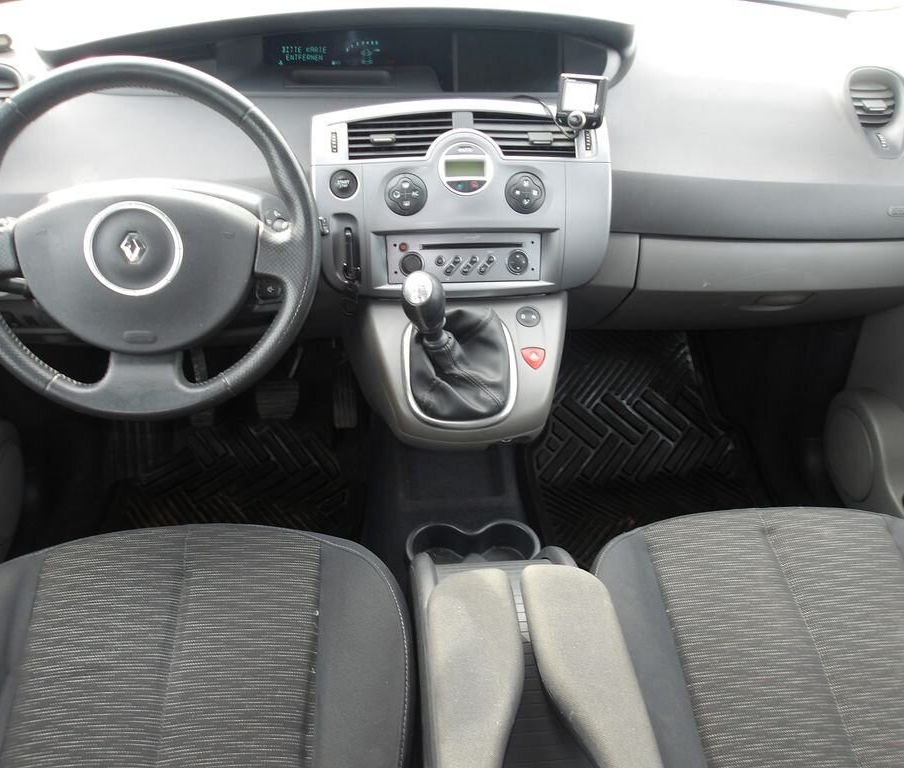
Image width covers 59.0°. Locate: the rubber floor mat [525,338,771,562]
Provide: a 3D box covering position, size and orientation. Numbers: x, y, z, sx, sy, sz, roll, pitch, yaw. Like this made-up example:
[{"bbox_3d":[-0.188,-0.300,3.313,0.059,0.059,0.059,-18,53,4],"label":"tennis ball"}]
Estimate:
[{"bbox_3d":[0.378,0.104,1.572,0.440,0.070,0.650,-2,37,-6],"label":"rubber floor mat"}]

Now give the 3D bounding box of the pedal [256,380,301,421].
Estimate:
[{"bbox_3d":[-0.311,0.029,1.430,0.077,0.068,0.030,-2,-6,-6],"label":"pedal"}]

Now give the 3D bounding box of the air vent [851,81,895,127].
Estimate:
[{"bbox_3d":[0.576,-0.388,1.104,0.070,0.066,0.037,-2,20,-6],"label":"air vent"}]

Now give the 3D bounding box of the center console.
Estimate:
[{"bbox_3d":[0.019,-0.134,0.961,0.365,0.350,0.270,-2,32,-6],"label":"center console"}]

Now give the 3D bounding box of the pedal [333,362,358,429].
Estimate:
[{"bbox_3d":[-0.195,0.021,1.460,0.046,0.122,0.030,-2,-6,-6],"label":"pedal"}]

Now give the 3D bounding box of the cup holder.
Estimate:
[{"bbox_3d":[0.028,0.222,0.992,0.170,0.055,0.090,-2,32,-6],"label":"cup holder"}]

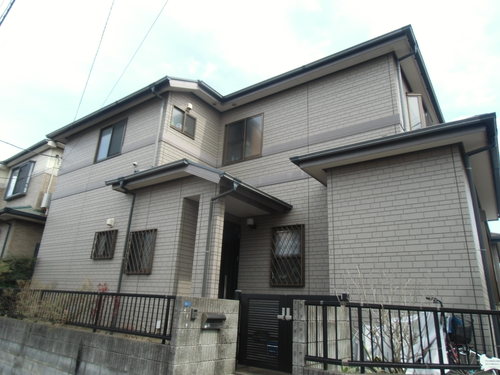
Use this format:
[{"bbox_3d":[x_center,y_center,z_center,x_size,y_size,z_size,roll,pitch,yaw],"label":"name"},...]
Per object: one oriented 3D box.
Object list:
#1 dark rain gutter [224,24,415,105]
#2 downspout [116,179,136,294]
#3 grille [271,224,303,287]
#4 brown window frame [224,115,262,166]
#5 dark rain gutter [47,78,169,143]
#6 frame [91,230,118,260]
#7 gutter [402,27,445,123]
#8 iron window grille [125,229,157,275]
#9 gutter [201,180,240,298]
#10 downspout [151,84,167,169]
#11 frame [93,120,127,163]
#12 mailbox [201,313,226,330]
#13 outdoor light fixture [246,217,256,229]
[{"bbox_3d":[1.197,-2.647,7.799,4.547,0.137,0.137,-10,-22,34],"label":"dark rain gutter"},{"bbox_3d":[-2.695,1.370,7.019,0.099,3.047,0.436,-10,-22,34],"label":"downspout"},{"bbox_3d":[0.759,1.380,7.055,0.740,1.225,0.090,-10,-22,34],"label":"grille"},{"bbox_3d":[-0.181,-1.207,8.775,1.235,1.177,0.110,-10,-22,34],"label":"brown window frame"},{"bbox_3d":[-4.013,-1.938,9.104,5.370,0.137,0.137,-10,-22,34],"label":"dark rain gutter"},{"bbox_3d":[-3.279,1.295,7.777,0.793,0.637,0.081,-10,-22,34],"label":"frame"},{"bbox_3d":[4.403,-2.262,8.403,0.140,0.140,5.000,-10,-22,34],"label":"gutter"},{"bbox_3d":[-2.208,1.299,6.963,0.770,0.868,0.090,-10,-22,34],"label":"iron window grille"},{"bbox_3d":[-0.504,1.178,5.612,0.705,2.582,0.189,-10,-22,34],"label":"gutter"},{"bbox_3d":[-2.222,-1.386,7.786,0.101,1.828,0.398,-10,-22,34],"label":"downspout"},{"bbox_3d":[-3.631,-1.214,9.024,1.235,0.975,0.110,-10,-22,34],"label":"frame"},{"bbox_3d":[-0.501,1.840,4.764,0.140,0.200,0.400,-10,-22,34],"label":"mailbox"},{"bbox_3d":[0.034,0.805,7.765,0.170,0.210,0.170,-10,-22,34],"label":"outdoor light fixture"}]

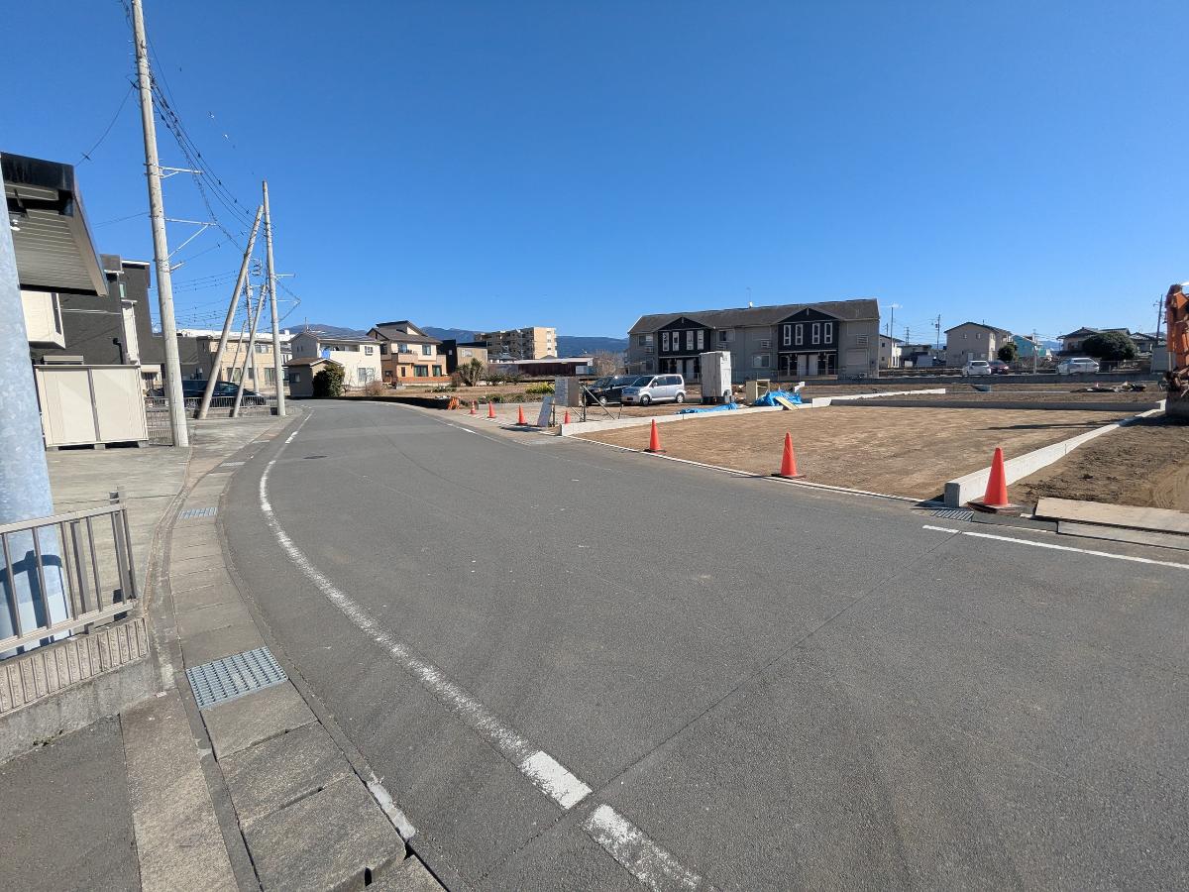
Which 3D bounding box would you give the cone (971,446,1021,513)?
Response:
[{"bbox_3d":[4.737,0.387,6.459,0.380,0.700,0.380,-2,7,-8],"label":"cone"}]

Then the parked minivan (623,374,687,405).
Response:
[{"bbox_3d":[3.237,-3.093,29.900,3.450,1.580,1.500,-7,9,-36],"label":"parked minivan"}]

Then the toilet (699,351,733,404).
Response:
[{"bbox_3d":[6.001,-3.367,27.233,0.900,2.500,1.450,-7,9,-36],"label":"toilet"}]

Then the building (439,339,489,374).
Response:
[{"bbox_3d":[-22.686,-14.136,92.238,6.000,7.000,7.300,3,8,33],"label":"building"}]

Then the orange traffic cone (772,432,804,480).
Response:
[{"bbox_3d":[3.041,0.143,8.601,0.380,0.700,0.380,-5,7,-24],"label":"orange traffic cone"}]

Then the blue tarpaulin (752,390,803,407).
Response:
[{"bbox_3d":[7.961,-2.062,24.000,2.200,0.580,1.200,-7,9,-36],"label":"blue tarpaulin"}]

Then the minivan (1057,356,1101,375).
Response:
[{"bbox_3d":[44.142,-7.219,50.253,1.740,1.550,4.400,2,8,27],"label":"minivan"}]

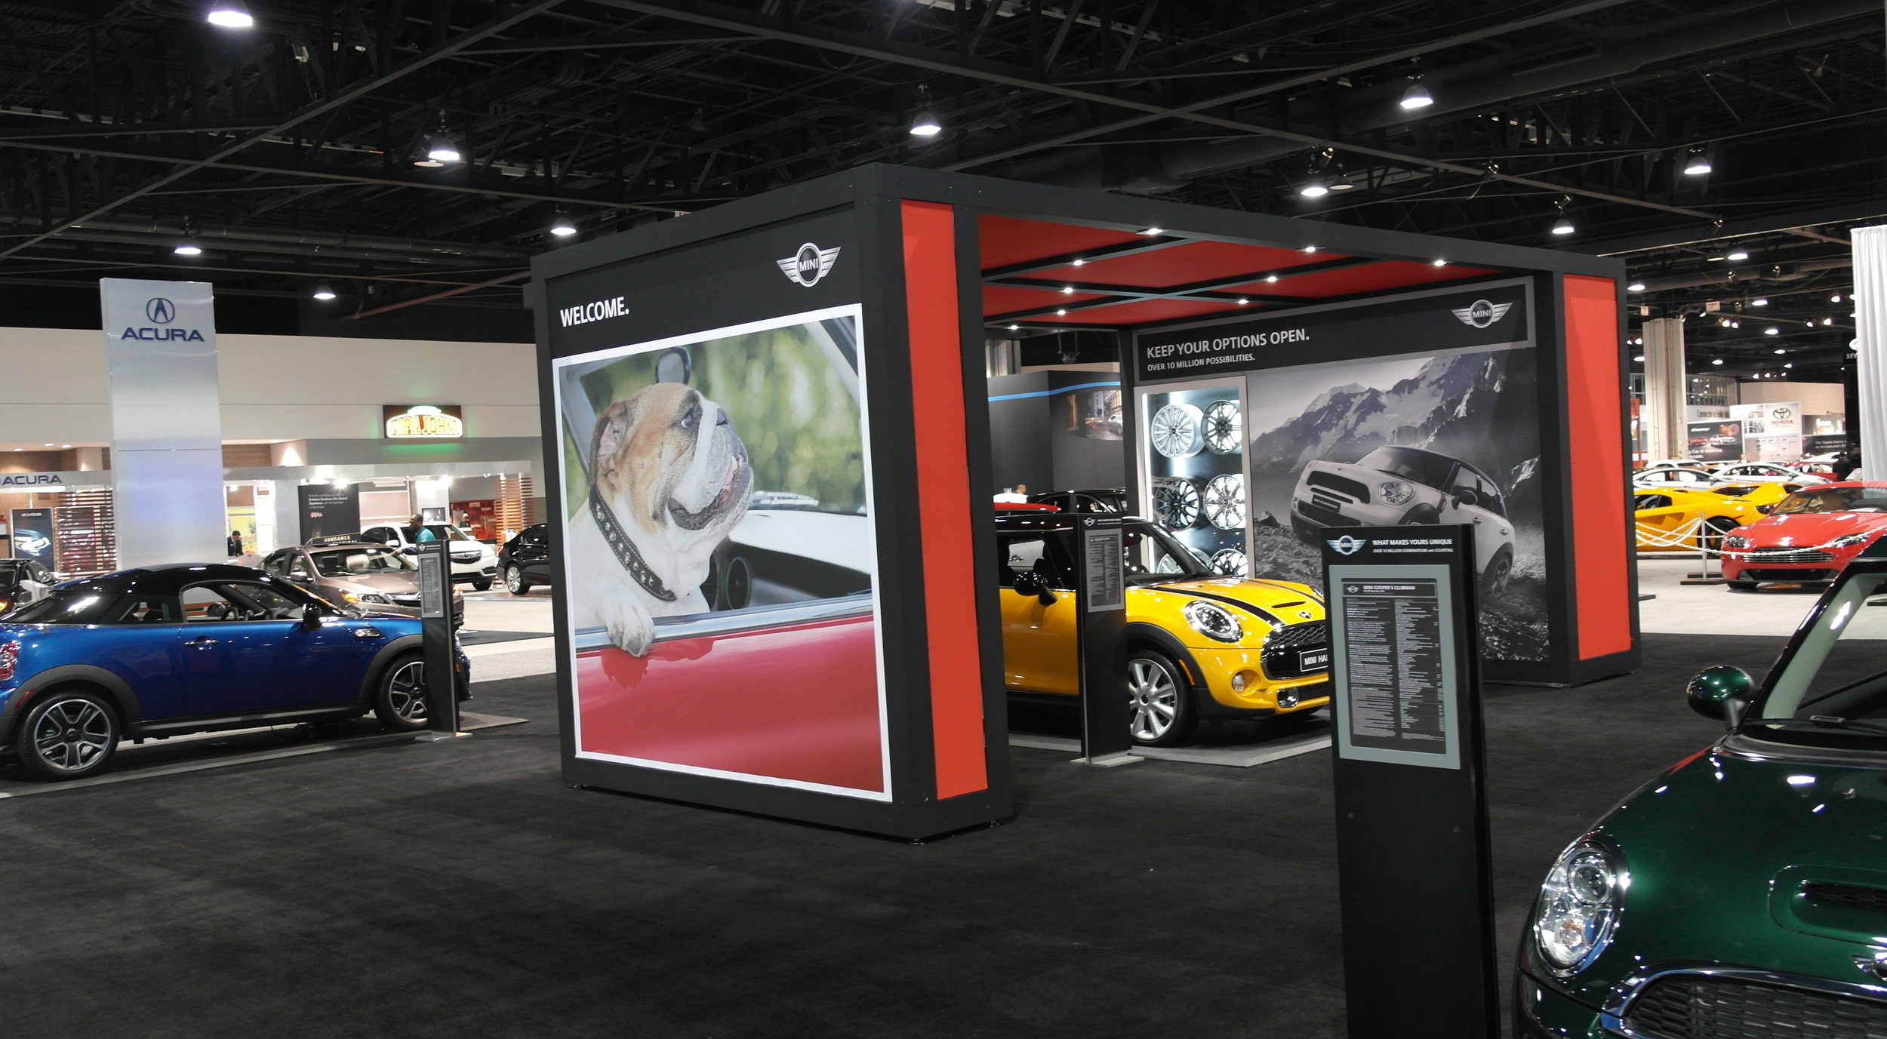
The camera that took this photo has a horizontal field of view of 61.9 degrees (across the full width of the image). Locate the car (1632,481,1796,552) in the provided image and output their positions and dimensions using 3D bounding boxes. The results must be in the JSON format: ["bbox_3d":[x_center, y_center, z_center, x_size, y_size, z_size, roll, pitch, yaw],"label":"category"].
[{"bbox_3d":[11.673,0.117,26.910,1.900,1.180,4.400,-4,1,-43],"label":"car"}]

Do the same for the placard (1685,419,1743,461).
[{"bbox_3d":[32.208,-3.277,66.000,2.800,1.750,0.250,-3,1,14],"label":"placard"}]

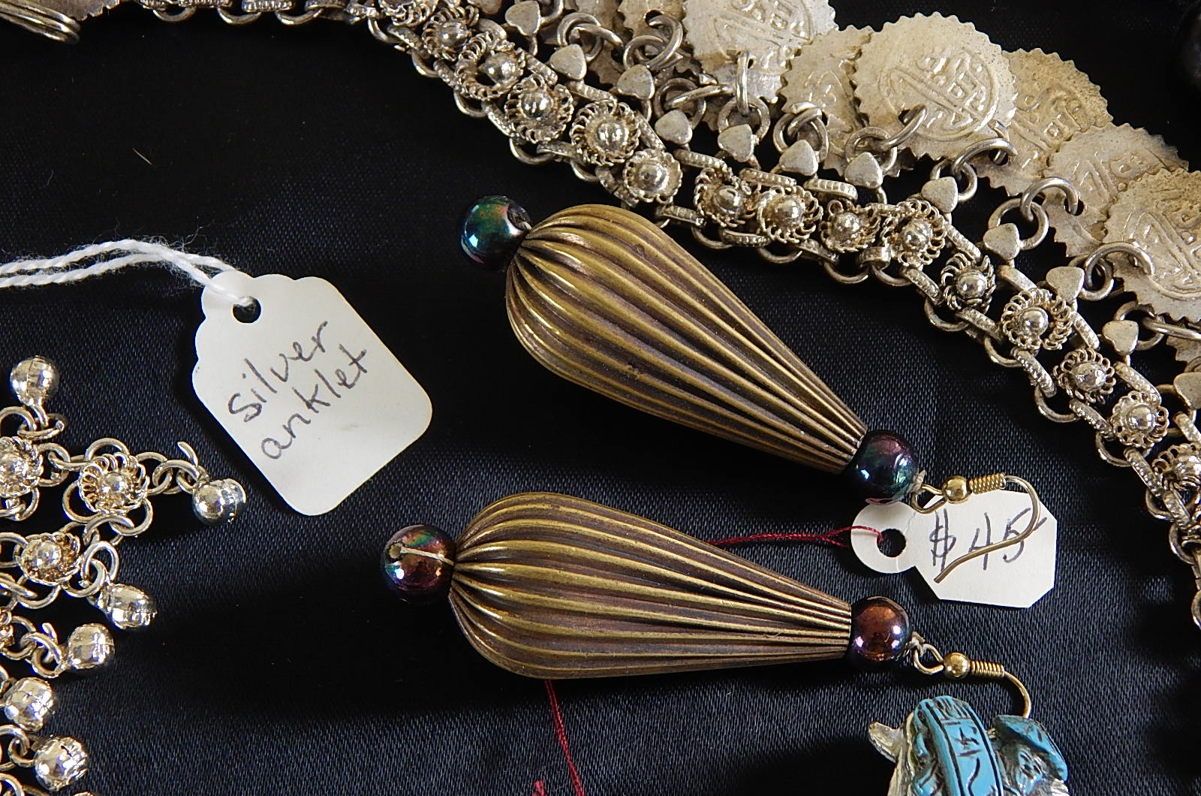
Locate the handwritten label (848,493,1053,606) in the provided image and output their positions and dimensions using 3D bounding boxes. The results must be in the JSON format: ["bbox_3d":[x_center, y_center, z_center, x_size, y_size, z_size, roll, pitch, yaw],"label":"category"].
[{"bbox_3d":[0.040,0.017,0.275,0.024,0.001,0.013,5,74,0],"label":"handwritten label"}]

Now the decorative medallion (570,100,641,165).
[{"bbox_3d":[0.001,-0.030,0.269,0.008,0.003,0.008,0,75,-1],"label":"decorative medallion"}]

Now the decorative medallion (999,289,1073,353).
[{"bbox_3d":[0.048,-0.009,0.263,0.008,0.003,0.008,0,75,-1],"label":"decorative medallion"}]

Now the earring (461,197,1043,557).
[{"bbox_3d":[0.016,-0.002,0.273,0.074,0.020,0.020,31,76,-1],"label":"earring"}]

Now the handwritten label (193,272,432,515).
[{"bbox_3d":[-0.034,-0.003,0.263,0.019,0.001,0.029,-39,78,-10],"label":"handwritten label"}]

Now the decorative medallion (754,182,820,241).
[{"bbox_3d":[0.021,-0.021,0.266,0.007,0.003,0.007,0,75,-1],"label":"decorative medallion"}]

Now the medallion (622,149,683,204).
[{"bbox_3d":[0.006,-0.026,0.284,0.007,0.003,0.007,0,74,-1],"label":"medallion"}]

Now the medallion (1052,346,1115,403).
[{"bbox_3d":[0.053,-0.002,0.262,0.007,0.003,0.007,0,75,-1],"label":"medallion"}]

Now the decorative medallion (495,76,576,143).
[{"bbox_3d":[-0.007,-0.032,0.269,0.008,0.003,0.008,0,75,-1],"label":"decorative medallion"}]

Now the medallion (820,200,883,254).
[{"bbox_3d":[0.030,-0.020,0.283,0.007,0.003,0.007,0,74,-1],"label":"medallion"}]

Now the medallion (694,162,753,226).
[{"bbox_3d":[0.014,-0.024,0.283,0.007,0.003,0.007,0,74,-1],"label":"medallion"}]

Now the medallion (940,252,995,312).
[{"bbox_3d":[0.043,-0.014,0.281,0.007,0.003,0.007,0,74,-1],"label":"medallion"}]

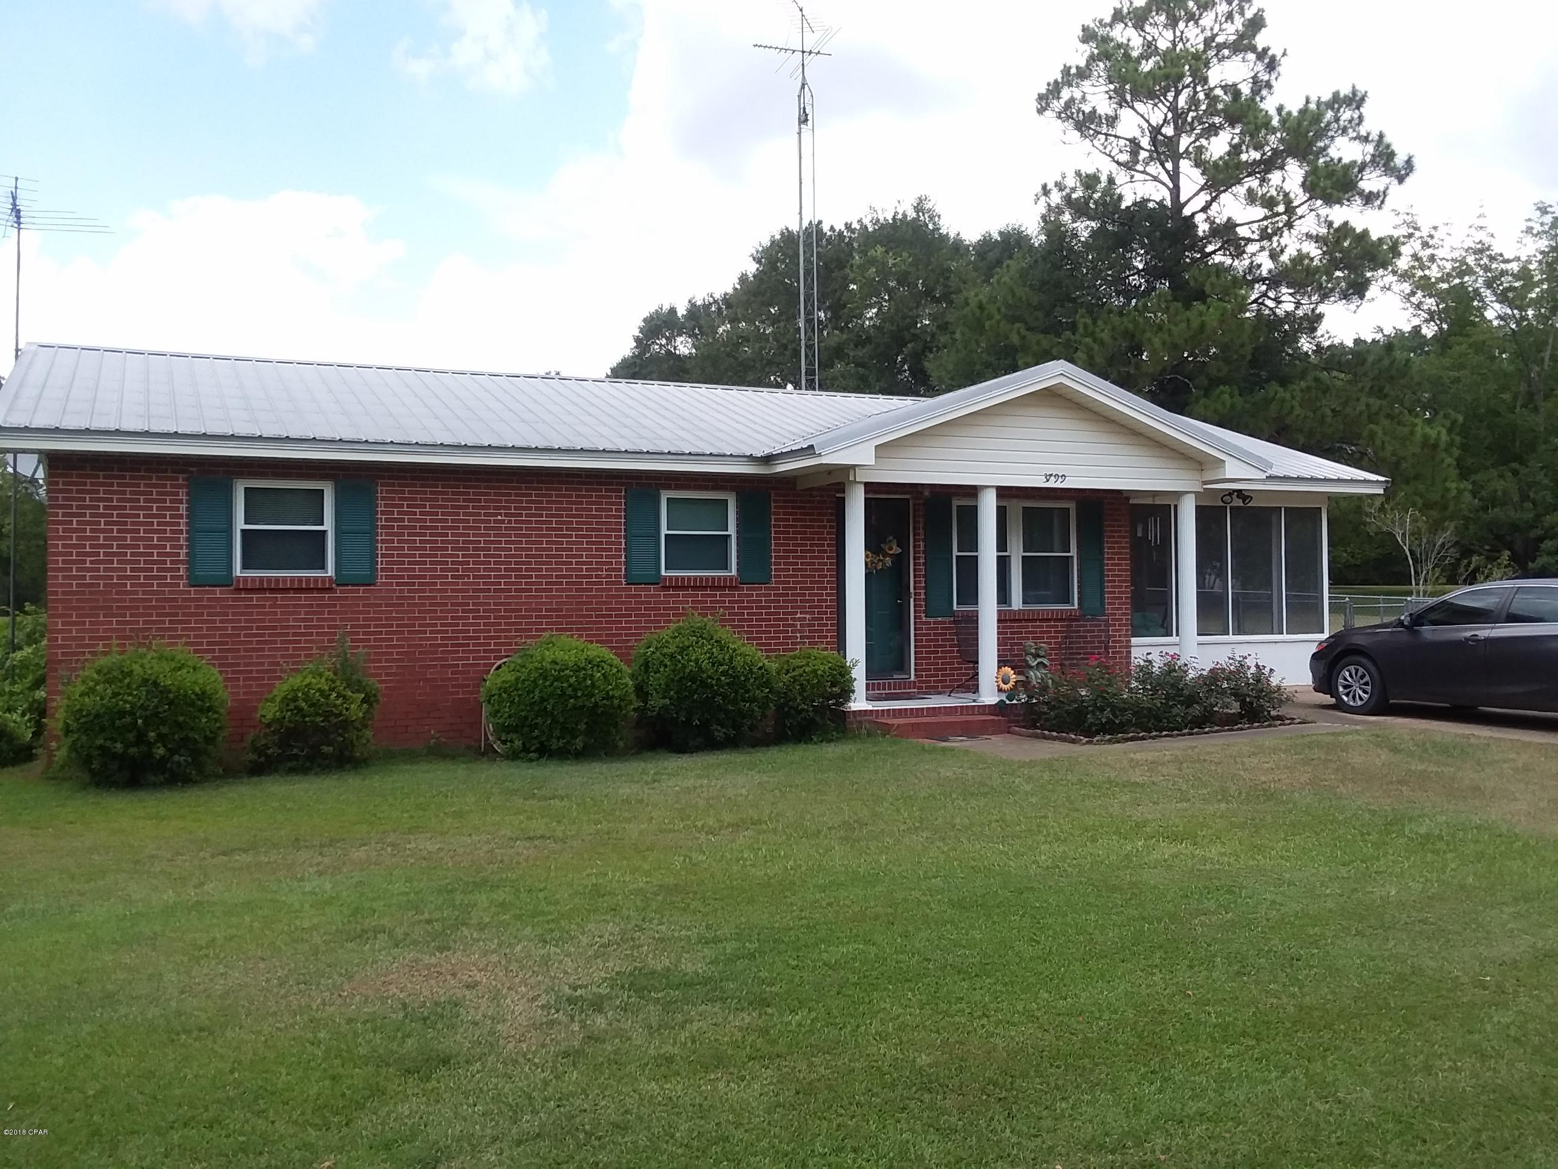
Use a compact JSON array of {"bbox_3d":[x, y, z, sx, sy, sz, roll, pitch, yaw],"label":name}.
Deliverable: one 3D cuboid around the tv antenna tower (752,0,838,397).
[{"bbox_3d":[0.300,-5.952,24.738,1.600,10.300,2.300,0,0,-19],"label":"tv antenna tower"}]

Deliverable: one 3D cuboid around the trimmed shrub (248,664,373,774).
[{"bbox_3d":[-4.093,1.180,11.400,1.046,0.934,1.003,0,0,-26],"label":"trimmed shrub"}]

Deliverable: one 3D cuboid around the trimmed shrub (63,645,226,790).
[{"bbox_3d":[-5.282,1.093,10.850,1.353,1.133,1.298,0,0,-26],"label":"trimmed shrub"}]

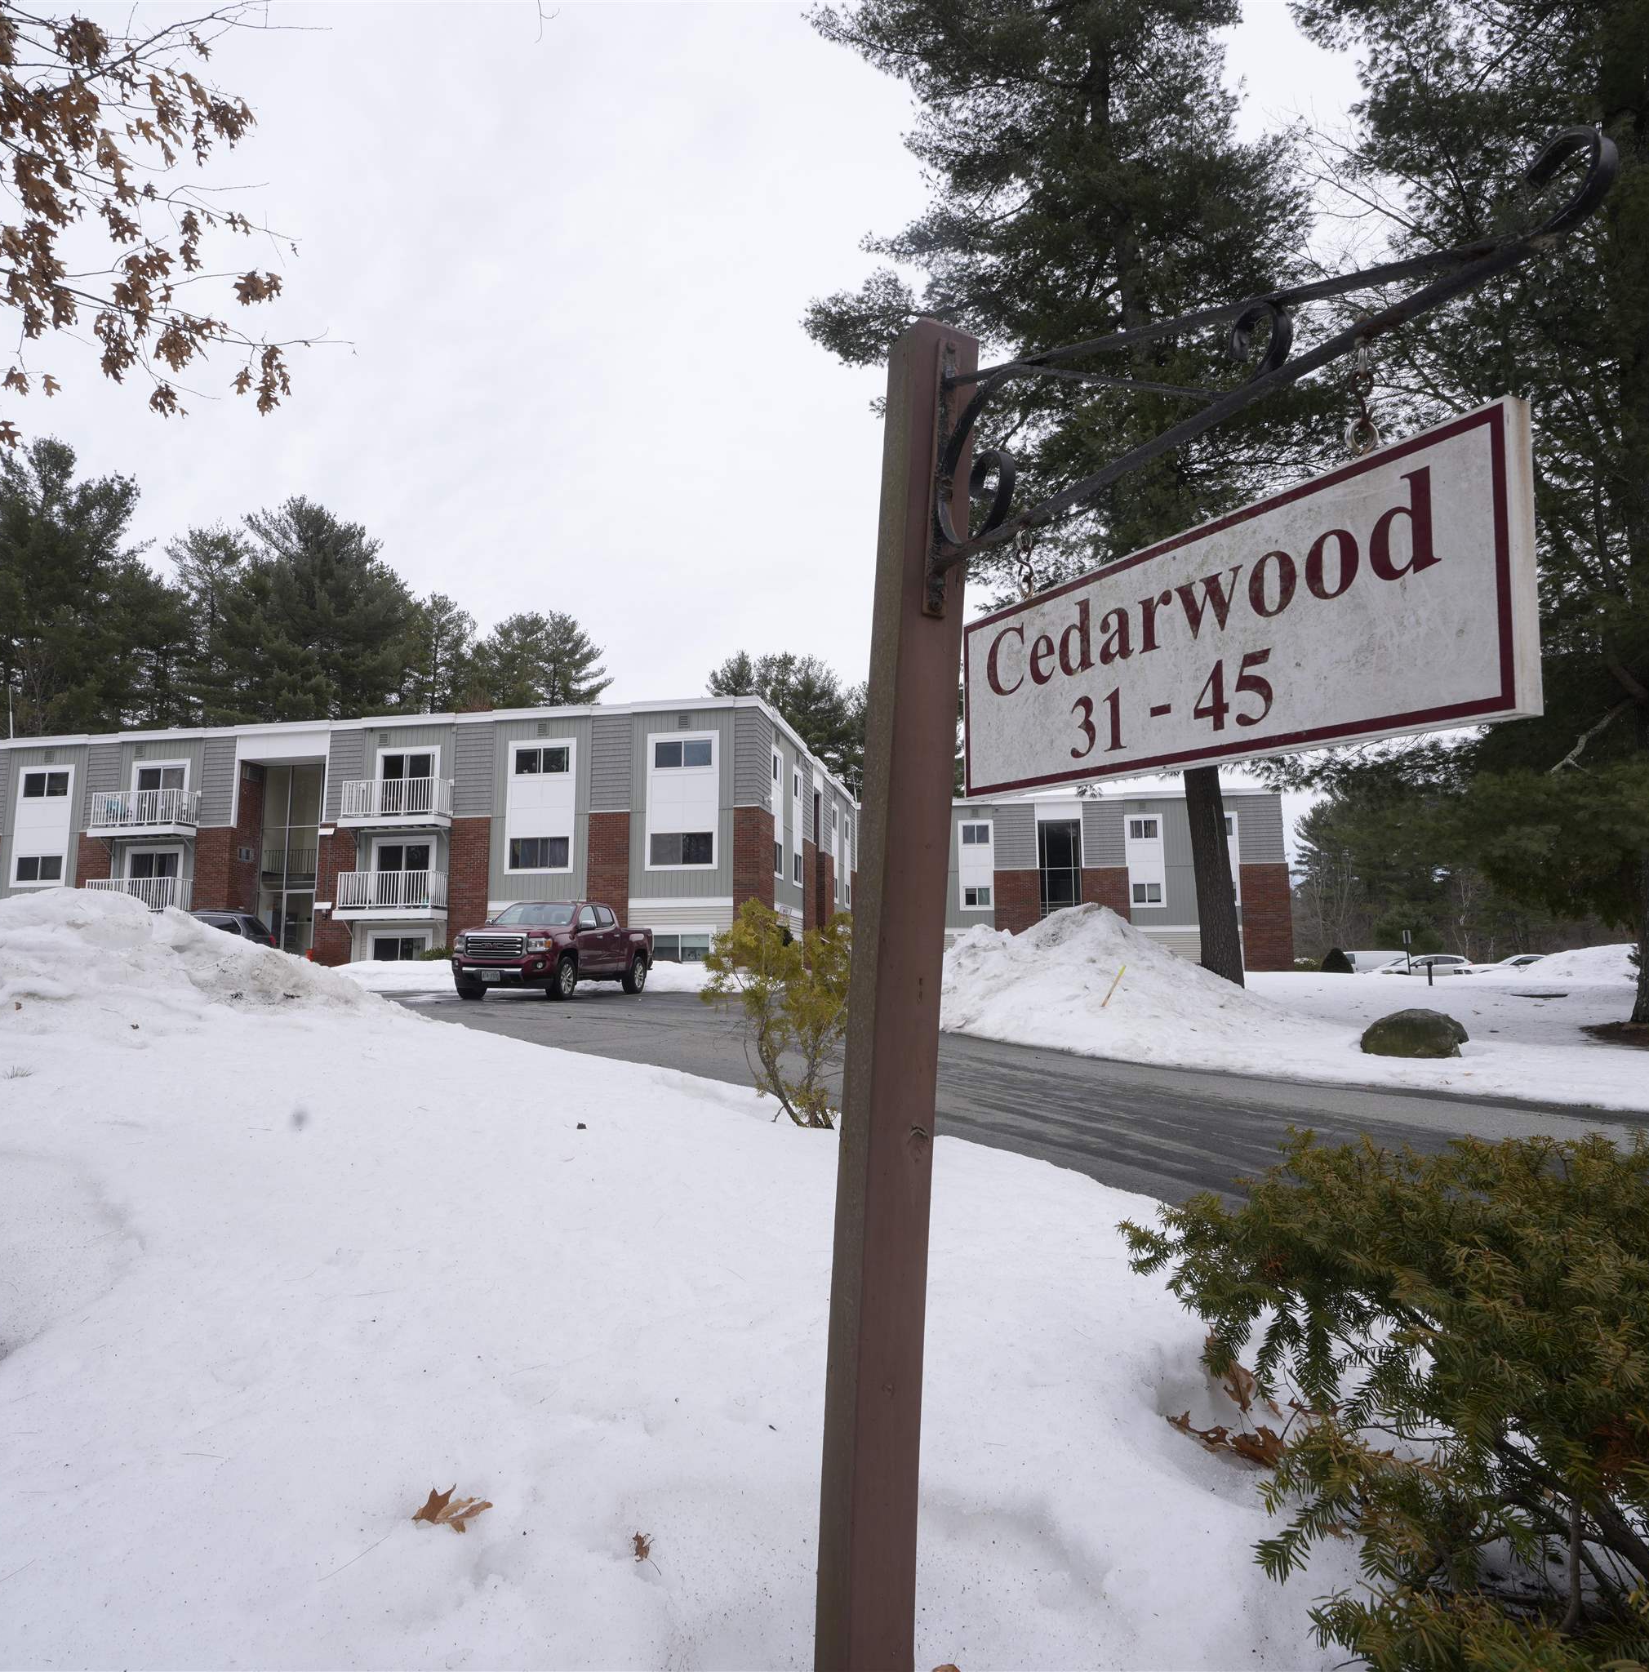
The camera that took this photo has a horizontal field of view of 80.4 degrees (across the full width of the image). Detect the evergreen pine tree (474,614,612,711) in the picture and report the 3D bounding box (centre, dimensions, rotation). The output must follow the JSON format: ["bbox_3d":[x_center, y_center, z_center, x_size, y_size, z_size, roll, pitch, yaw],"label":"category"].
[{"bbox_3d":[-17.661,-2.938,60.783,8.200,22.756,8.200,0,-7,0],"label":"evergreen pine tree"}]

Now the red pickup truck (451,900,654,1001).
[{"bbox_3d":[-5.150,2.250,19.450,1.890,1.790,5.480,-1,-7,10],"label":"red pickup truck"}]

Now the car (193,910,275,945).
[{"bbox_3d":[-14.196,2.407,20.195,1.840,1.720,4.720,-5,-8,33],"label":"car"}]

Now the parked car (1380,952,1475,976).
[{"bbox_3d":[32.554,7.175,52.507,4.500,1.530,1.800,-3,-7,22],"label":"parked car"}]

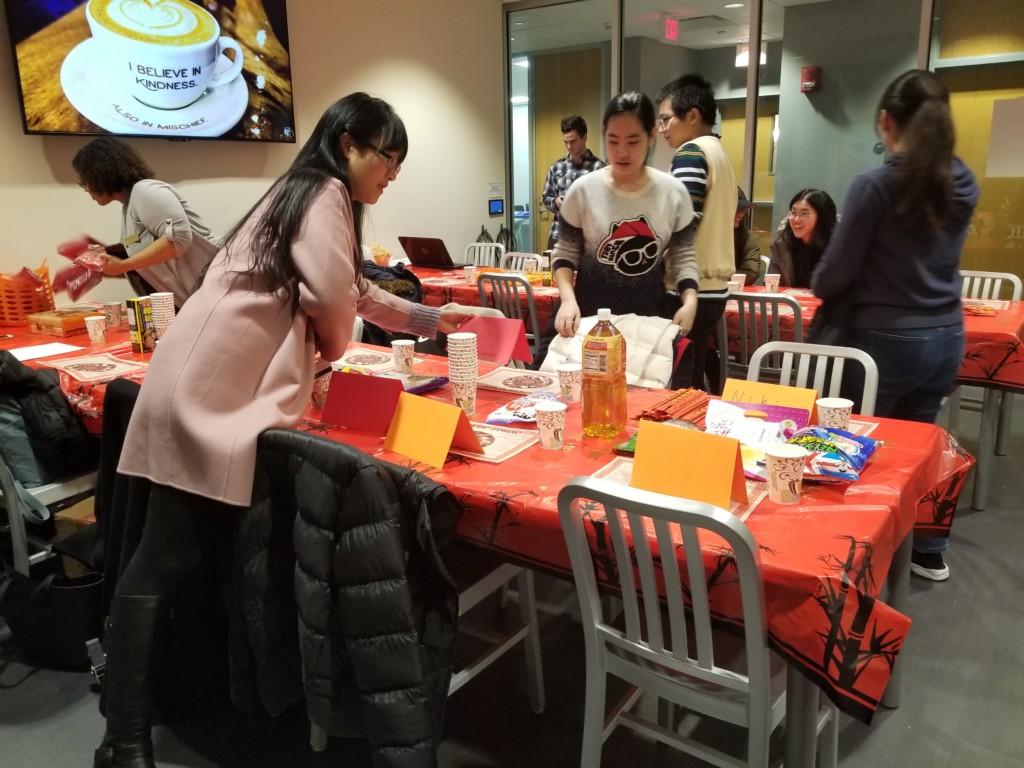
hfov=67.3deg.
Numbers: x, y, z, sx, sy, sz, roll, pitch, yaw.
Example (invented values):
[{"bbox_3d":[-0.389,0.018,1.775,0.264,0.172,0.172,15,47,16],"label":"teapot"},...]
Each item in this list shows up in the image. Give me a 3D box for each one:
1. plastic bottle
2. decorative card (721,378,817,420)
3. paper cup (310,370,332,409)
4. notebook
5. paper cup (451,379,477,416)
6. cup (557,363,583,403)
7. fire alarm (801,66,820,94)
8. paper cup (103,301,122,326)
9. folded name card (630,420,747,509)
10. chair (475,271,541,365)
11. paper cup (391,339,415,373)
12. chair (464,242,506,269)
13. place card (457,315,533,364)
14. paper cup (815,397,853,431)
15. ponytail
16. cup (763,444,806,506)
[{"bbox_3d":[0.222,-0.027,1.863,0.107,0.310,0.105,9,17,35],"label":"plastic bottle"},{"bbox_3d":[0.616,0.064,1.840,0.215,0.128,0.105,9,17,35],"label":"decorative card"},{"bbox_3d":[-0.553,0.015,2.209,0.079,0.101,0.079,-1,14,0],"label":"paper cup"},{"bbox_3d":[-0.590,-1.018,5.973,0.380,0.235,0.385,7,16,29],"label":"notebook"},{"bbox_3d":[-0.131,0.033,2.099,0.079,0.101,0.079,-1,14,0],"label":"paper cup"},{"bbox_3d":[0.173,0.001,2.238,0.080,0.096,0.080,-1,14,0],"label":"cup"},{"bbox_3d":[2.488,-2.526,6.400,0.135,0.205,0.065,9,18,36],"label":"fire alarm"},{"bbox_3d":[-1.925,-0.337,3.722,0.079,0.101,0.079,-1,14,0],"label":"paper cup"},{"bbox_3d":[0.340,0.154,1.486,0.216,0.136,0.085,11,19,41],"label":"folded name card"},{"bbox_3d":[0.081,-0.297,4.952,0.410,0.860,0.500,7,16,31],"label":"chair"},{"bbox_3d":[-0.372,-0.091,2.608,0.080,0.096,0.080,-1,14,0],"label":"paper cup"},{"bbox_3d":[-0.333,-0.789,6.795,0.410,0.860,0.500,5,16,25],"label":"chair"},{"bbox_3d":[-0.051,-0.133,2.248,0.210,0.124,0.128,11,9,38],"label":"place card"},{"bbox_3d":[0.742,0.093,1.777,0.079,0.101,0.079,-1,14,0],"label":"paper cup"},{"bbox_3d":[1.244,-0.713,2.360,0.200,0.465,0.220,-4,15,-8],"label":"ponytail"},{"bbox_3d":[0.526,0.175,1.477,0.079,0.101,0.079,-1,14,0],"label":"cup"}]

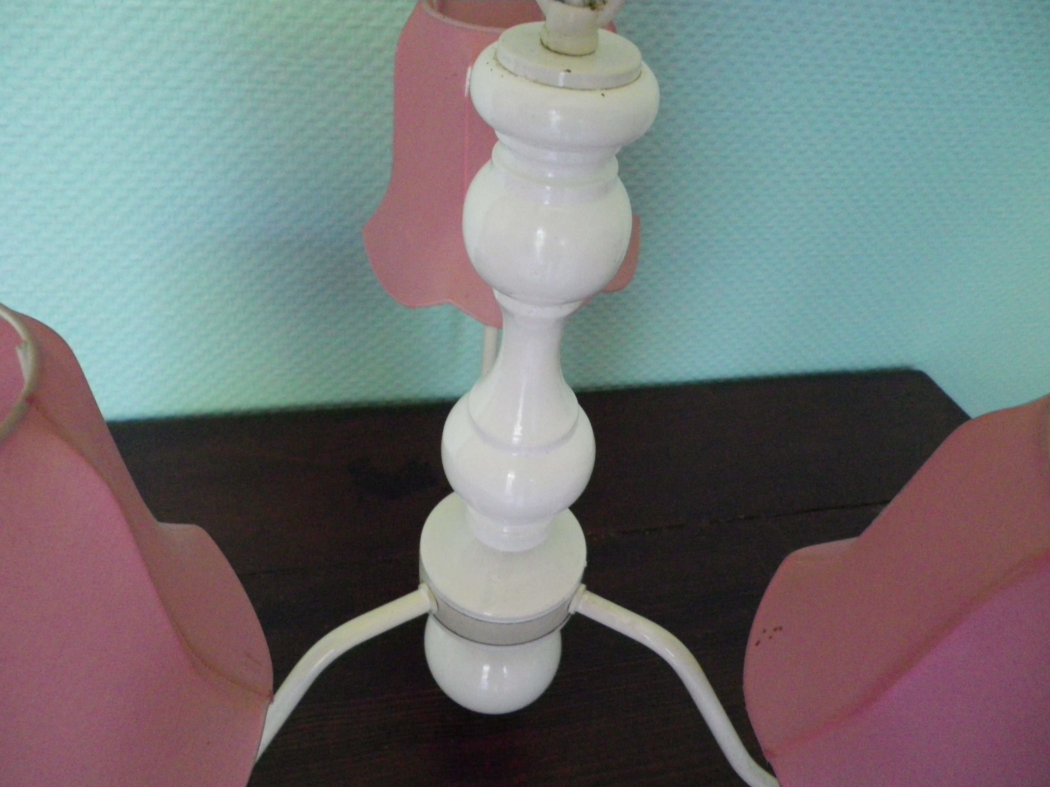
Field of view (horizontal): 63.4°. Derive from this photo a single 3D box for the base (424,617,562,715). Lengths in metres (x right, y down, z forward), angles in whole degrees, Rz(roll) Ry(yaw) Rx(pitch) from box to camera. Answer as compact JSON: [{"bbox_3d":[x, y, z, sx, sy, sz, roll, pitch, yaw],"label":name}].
[{"bbox_3d":[-0.013,0.110,0.384,0.062,0.068,0.062,7,41,0],"label":"base"}]

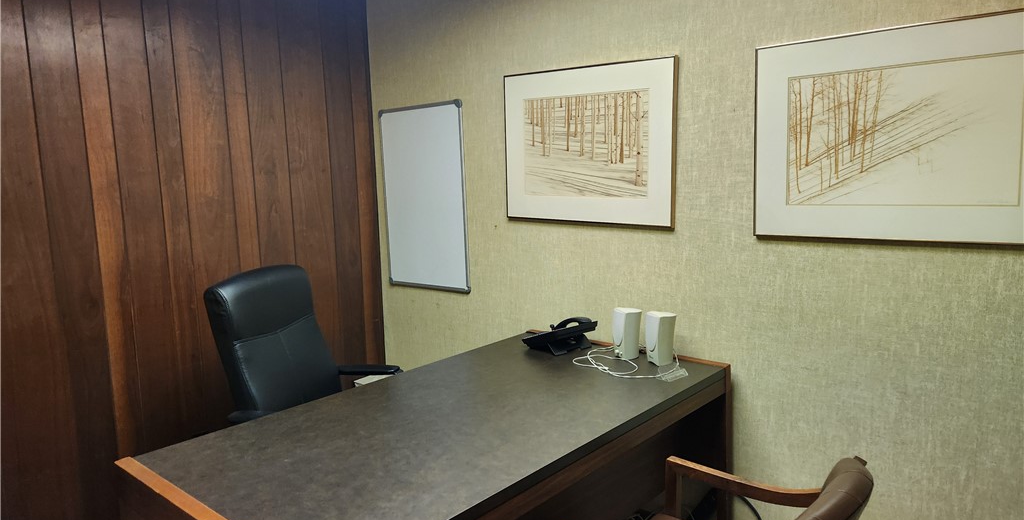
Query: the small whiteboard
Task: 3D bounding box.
[{"bbox_3d":[-0.439,-0.304,3.391,0.605,0.912,0.020,5,10,41],"label":"small whiteboard"}]

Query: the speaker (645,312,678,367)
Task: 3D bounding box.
[{"bbox_3d":[0.549,0.285,2.482,0.080,0.182,0.080,-5,8,-24],"label":"speaker"}]

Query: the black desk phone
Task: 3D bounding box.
[{"bbox_3d":[0.199,0.290,2.741,0.230,0.125,0.200,-8,10,-38],"label":"black desk phone"}]

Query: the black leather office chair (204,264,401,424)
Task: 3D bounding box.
[{"bbox_3d":[-0.789,0.597,2.723,0.680,1.080,0.660,1,8,19],"label":"black leather office chair"}]

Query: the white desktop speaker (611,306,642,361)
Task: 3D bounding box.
[{"bbox_3d":[0.444,0.277,2.581,0.082,0.178,0.080,-5,8,-24],"label":"white desktop speaker"}]

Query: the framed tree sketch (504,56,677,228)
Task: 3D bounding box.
[{"bbox_3d":[0.288,-0.453,2.725,0.810,0.618,0.025,5,10,41],"label":"framed tree sketch"}]

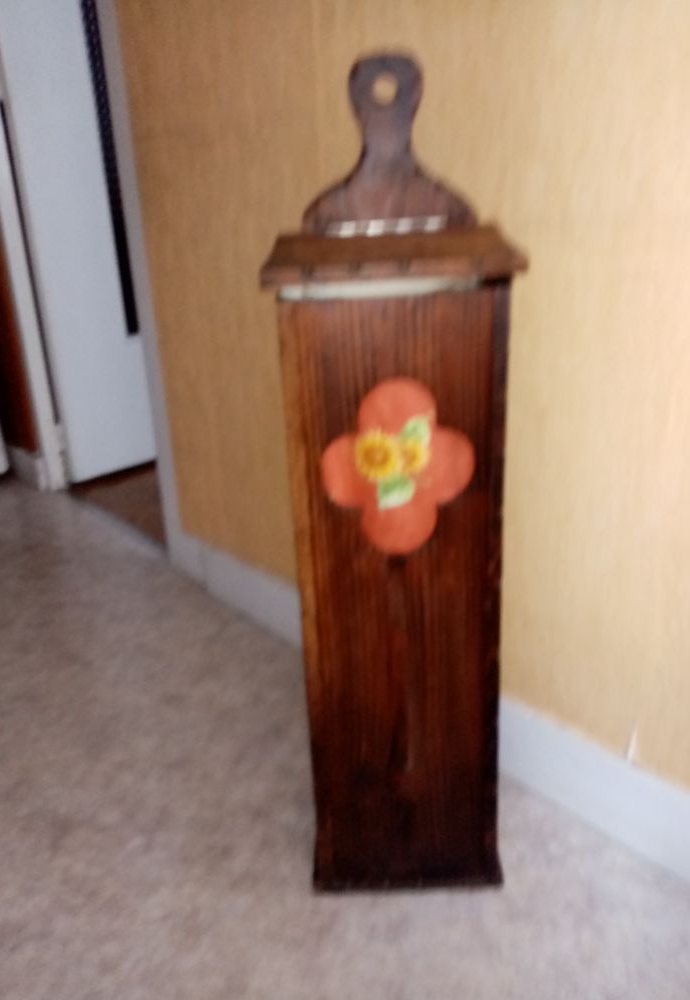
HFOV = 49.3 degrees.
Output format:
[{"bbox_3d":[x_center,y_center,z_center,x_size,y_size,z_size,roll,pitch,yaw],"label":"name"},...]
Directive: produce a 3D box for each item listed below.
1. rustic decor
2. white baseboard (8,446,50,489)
[{"bbox_3d":[0.050,0.011,0.742,0.211,0.817,0.155,-2,19,2],"label":"rustic decor"},{"bbox_3d":[-0.998,-0.108,2.352,0.026,0.104,0.250,-18,24,-37],"label":"white baseboard"}]

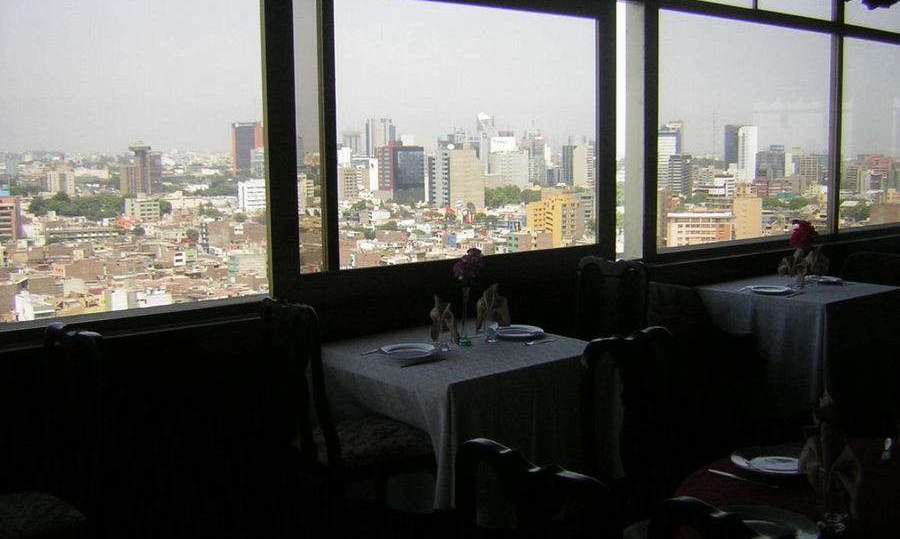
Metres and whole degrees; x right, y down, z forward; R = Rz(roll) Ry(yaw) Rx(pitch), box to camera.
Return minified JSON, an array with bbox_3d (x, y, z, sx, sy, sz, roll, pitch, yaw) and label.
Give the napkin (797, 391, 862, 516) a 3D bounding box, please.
[{"bbox_3d":[0.922,0.451,2.267,0.155,0.287,0.130,3,8,23],"label":"napkin"}]

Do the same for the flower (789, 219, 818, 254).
[{"bbox_3d":[2.264,-0.211,5.995,0.192,0.231,0.170,2,8,20],"label":"flower"}]

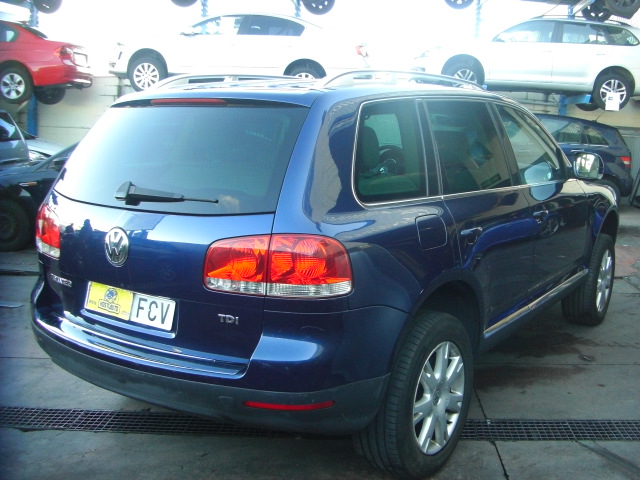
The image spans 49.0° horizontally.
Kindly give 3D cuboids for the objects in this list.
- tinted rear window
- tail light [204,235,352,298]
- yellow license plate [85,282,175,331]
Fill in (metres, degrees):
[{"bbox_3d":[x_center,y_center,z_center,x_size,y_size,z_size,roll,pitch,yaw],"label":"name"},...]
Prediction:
[{"bbox_3d":[-0.634,-0.336,2.870,1.300,0.530,0.100,7,-24,35],"label":"tinted rear window"},{"bbox_3d":[-0.148,0.073,2.454,0.514,0.240,0.180,5,11,27],"label":"tail light"},{"bbox_3d":[-0.762,0.260,2.795,0.520,0.112,0.020,7,-3,35],"label":"yellow license plate"}]

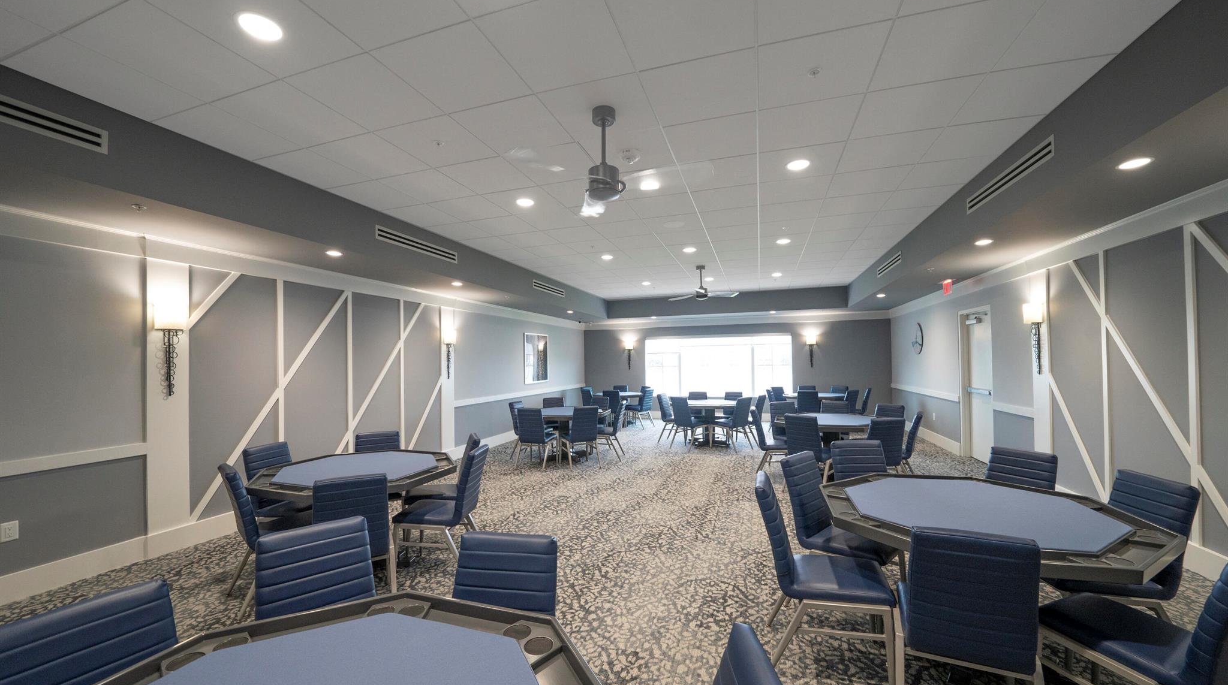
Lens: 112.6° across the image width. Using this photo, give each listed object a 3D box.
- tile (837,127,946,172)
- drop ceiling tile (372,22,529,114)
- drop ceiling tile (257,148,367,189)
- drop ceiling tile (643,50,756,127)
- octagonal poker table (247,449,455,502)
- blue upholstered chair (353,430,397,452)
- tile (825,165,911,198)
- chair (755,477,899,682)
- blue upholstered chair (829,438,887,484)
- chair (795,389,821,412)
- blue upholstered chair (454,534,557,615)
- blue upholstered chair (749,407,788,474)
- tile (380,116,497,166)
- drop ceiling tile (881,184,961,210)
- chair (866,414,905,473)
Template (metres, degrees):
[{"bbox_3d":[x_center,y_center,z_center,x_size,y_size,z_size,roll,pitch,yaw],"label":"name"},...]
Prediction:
[{"bbox_3d":[2.077,-1.464,3.147,0.600,0.020,0.600,-1,-3,18],"label":"tile"},{"bbox_3d":[-0.848,-1.459,2.215,0.615,0.020,0.585,-1,-2,20],"label":"drop ceiling tile"},{"bbox_3d":[-2.412,-1.403,3.323,0.600,0.020,0.600,-1,-3,18],"label":"drop ceiling tile"},{"bbox_3d":[0.518,-1.477,2.407,0.600,0.020,0.600,-1,-3,18],"label":"drop ceiling tile"},{"bbox_3d":[-1.764,1.273,2.902,1.220,0.760,1.200,-1,-2,20],"label":"octagonal poker table"},{"bbox_3d":[-2.071,1.255,3.548,0.445,0.860,0.550,0,-2,-24],"label":"blue upholstered chair"},{"bbox_3d":[2.321,-1.479,3.785,0.605,0.020,0.605,-1,-2,19],"label":"tile"},{"bbox_3d":[1.073,1.195,2.134,0.600,0.880,0.400,-1,-2,20],"label":"chair"},{"bbox_3d":[1.799,1.161,2.787,0.445,0.860,0.550,-1,-2,-1],"label":"blue upholstered chair"},{"bbox_3d":[3.769,1.375,7.996,0.445,0.860,0.550,-1,-2,20],"label":"chair"},{"bbox_3d":[-0.428,1.114,1.238,0.430,0.875,0.560,-1,-2,9],"label":"blue upholstered chair"},{"bbox_3d":[2.242,1.339,5.686,0.600,0.880,0.410,-1,-2,26],"label":"blue upholstered chair"},{"bbox_3d":[-1.267,-1.437,3.013,0.605,0.020,0.605,-1,-2,19],"label":"tile"},{"bbox_3d":[3.004,-1.427,4.014,0.582,0.025,0.580,-2,-2,20],"label":"drop ceiling tile"},{"bbox_3d":[2.872,1.242,4.521,0.430,0.875,0.560,-1,-2,-2],"label":"chair"}]

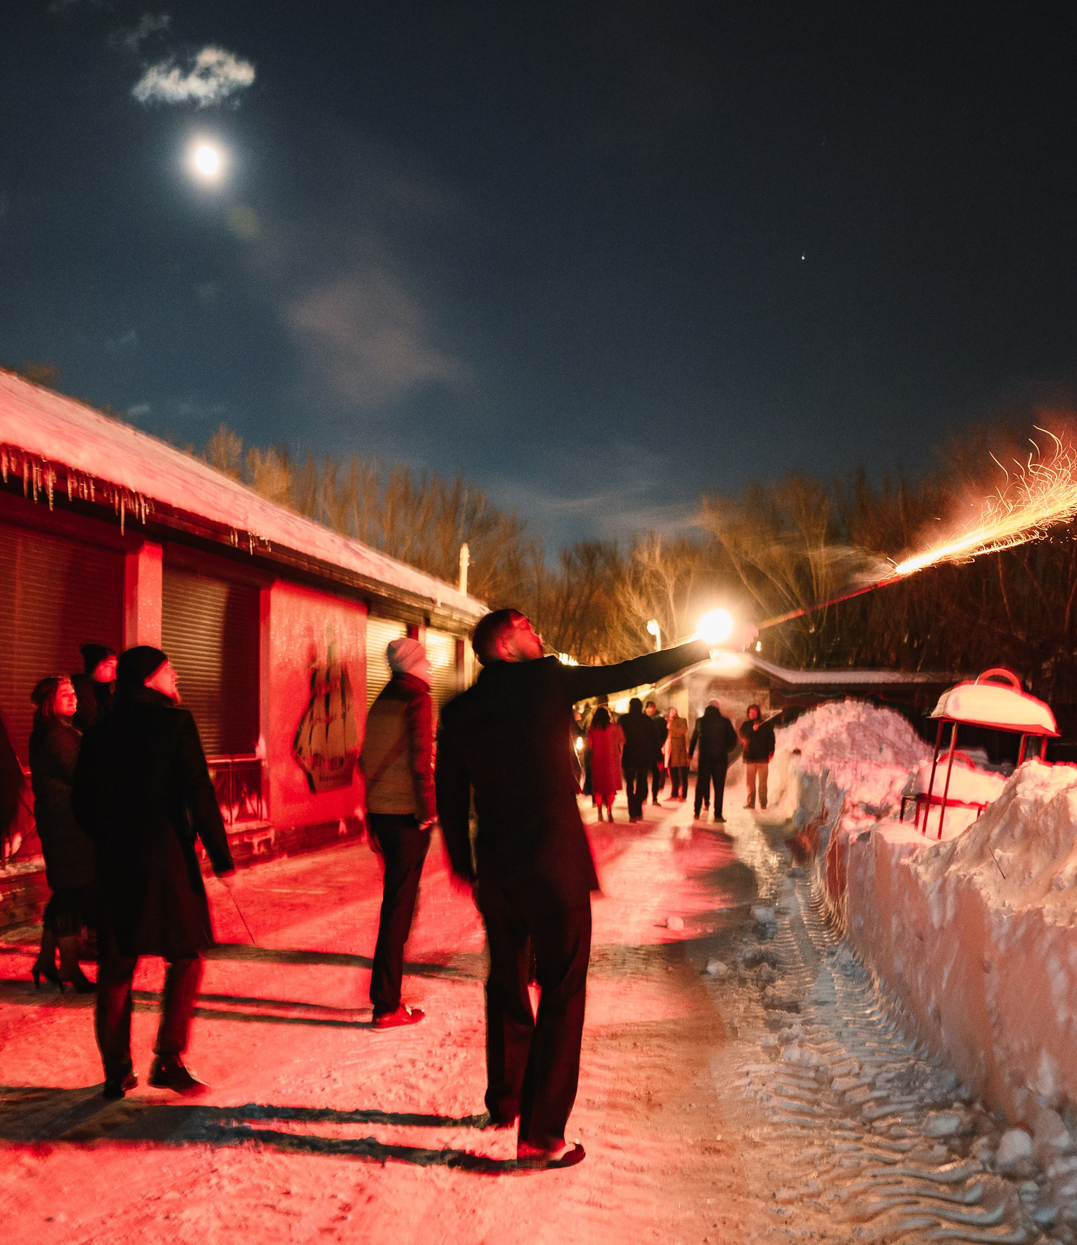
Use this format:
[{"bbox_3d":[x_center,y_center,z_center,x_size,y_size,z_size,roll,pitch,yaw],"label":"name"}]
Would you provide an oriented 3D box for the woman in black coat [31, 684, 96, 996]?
[{"bbox_3d":[-2.554,1.125,6.788,0.370,1.656,0.470,1,-5,-15],"label":"woman in black coat"}]

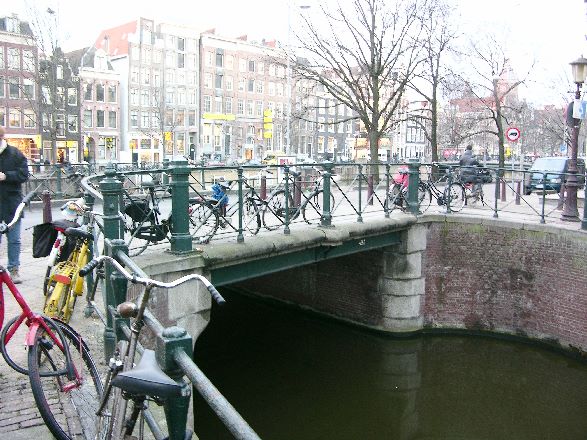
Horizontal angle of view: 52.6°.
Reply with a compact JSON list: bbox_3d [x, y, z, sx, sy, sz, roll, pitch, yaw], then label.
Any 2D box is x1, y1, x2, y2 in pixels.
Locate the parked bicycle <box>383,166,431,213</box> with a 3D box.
[{"bbox_3d":[2.680,-0.730,14.200,0.600,1.100,1.780,6,8,40],"label":"parked bicycle"}]

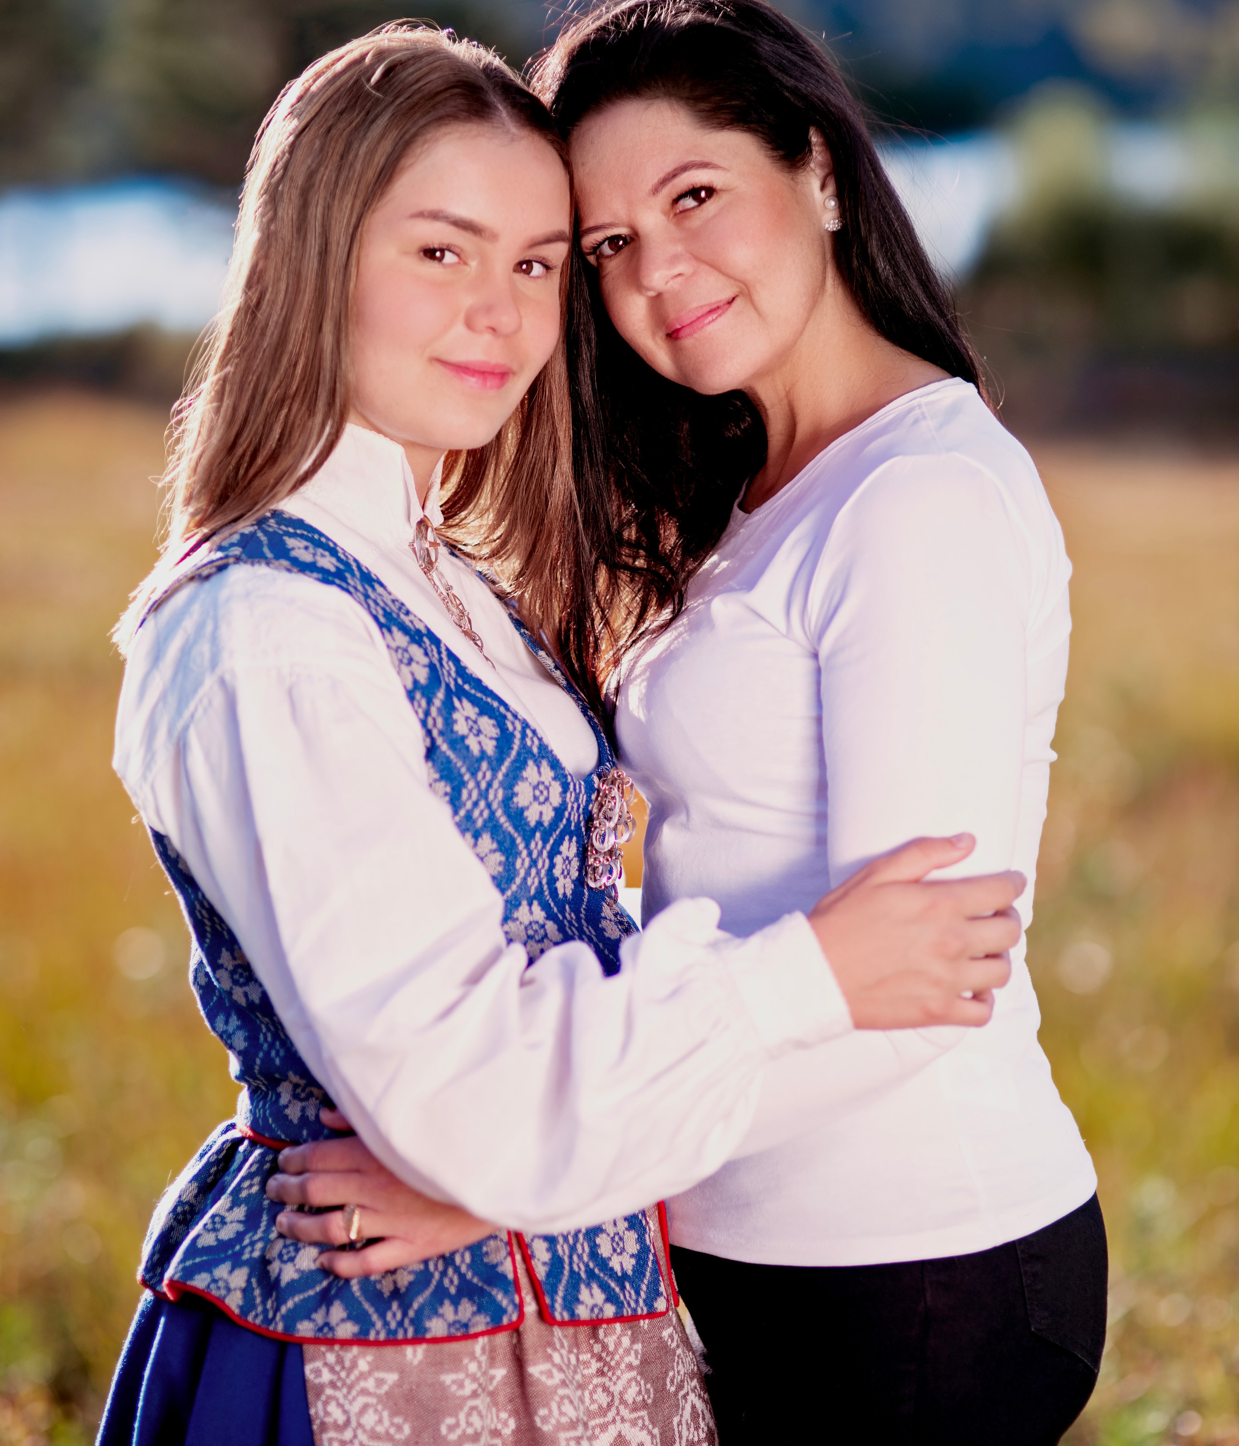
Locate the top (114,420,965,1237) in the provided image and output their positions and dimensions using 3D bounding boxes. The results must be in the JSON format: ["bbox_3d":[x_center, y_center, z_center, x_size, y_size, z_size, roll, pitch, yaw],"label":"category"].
[{"bbox_3d":[-0.045,0.058,2.570,0.430,0.470,0.460,5,9,37],"label":"top"}]

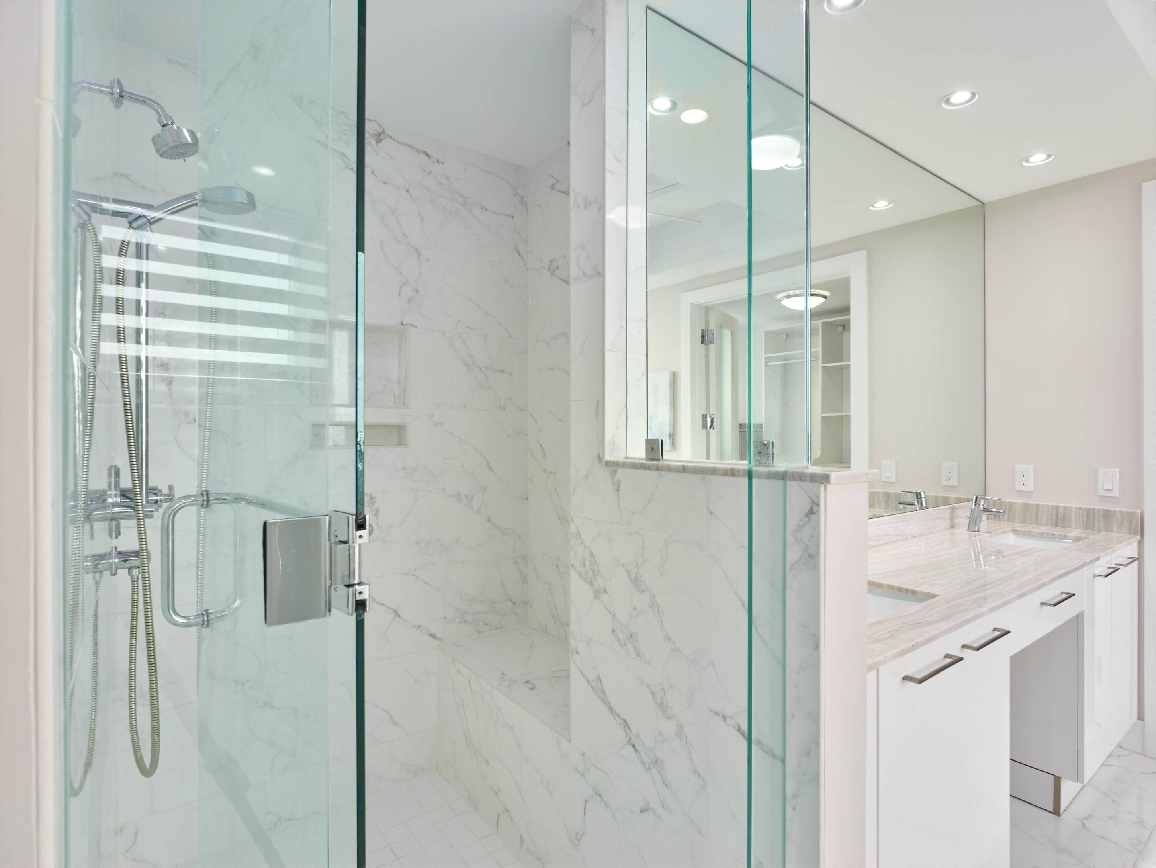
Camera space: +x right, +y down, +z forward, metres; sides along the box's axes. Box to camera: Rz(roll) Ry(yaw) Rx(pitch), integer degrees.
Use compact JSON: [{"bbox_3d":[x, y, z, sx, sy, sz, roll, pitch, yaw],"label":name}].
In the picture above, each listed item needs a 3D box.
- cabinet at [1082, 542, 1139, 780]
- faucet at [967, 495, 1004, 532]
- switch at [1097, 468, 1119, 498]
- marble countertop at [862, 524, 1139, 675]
[{"bbox_3d":[1.856,0.868,2.499,0.762,0.857,0.564,0,0,-37],"label":"cabinet"},{"bbox_3d":[1.746,0.344,2.578,0.048,0.156,0.142,0,0,-37],"label":"faucet"},{"bbox_3d":[2.269,0.209,2.571,0.010,0.118,0.072,0,0,-37],"label":"switch"},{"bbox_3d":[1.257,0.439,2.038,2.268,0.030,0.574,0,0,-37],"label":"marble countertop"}]

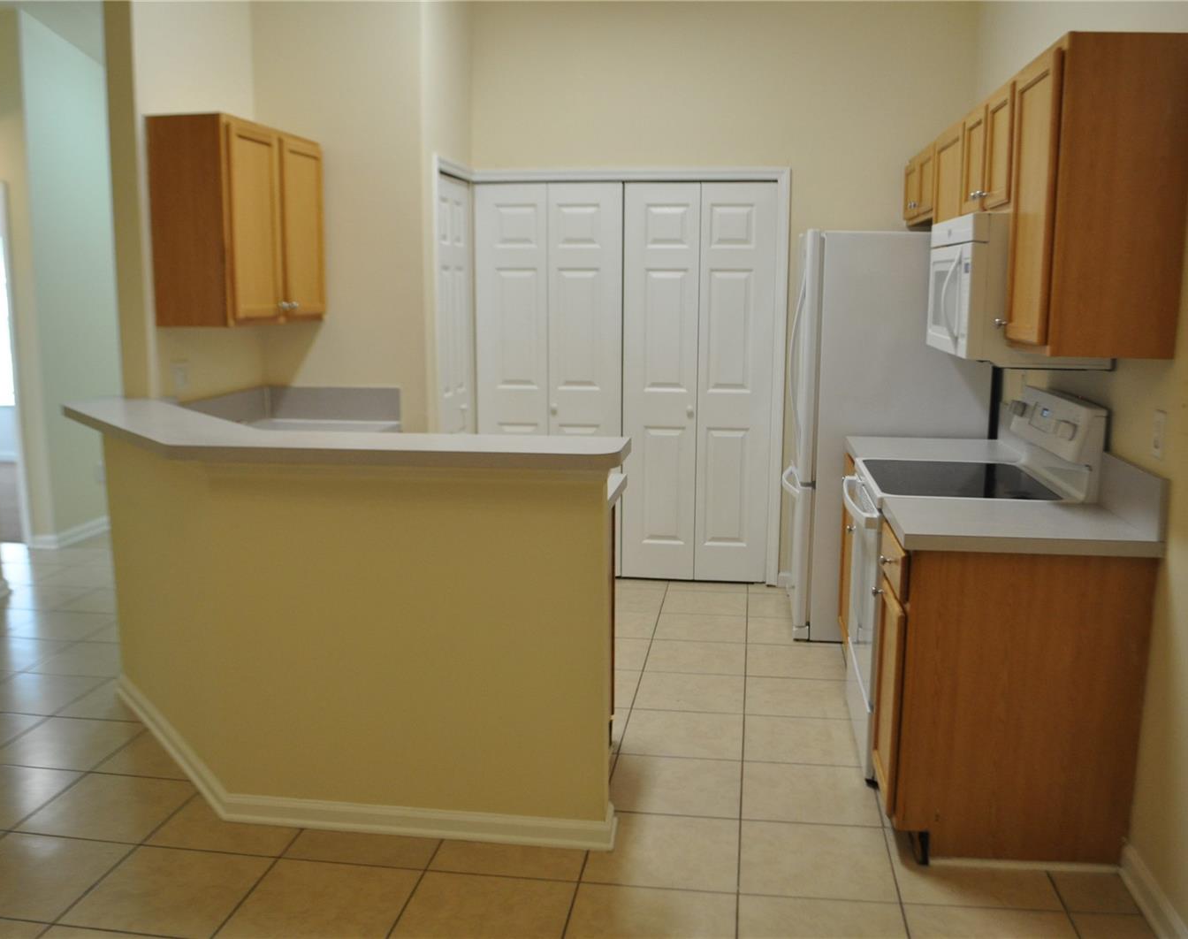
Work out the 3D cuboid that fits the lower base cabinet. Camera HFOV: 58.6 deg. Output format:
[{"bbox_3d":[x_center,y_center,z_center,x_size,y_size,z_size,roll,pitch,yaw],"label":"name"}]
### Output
[{"bbox_3d":[1.137,0.612,2.976,0.608,0.900,0.400,1,10,9],"label":"lower base cabinet"}]

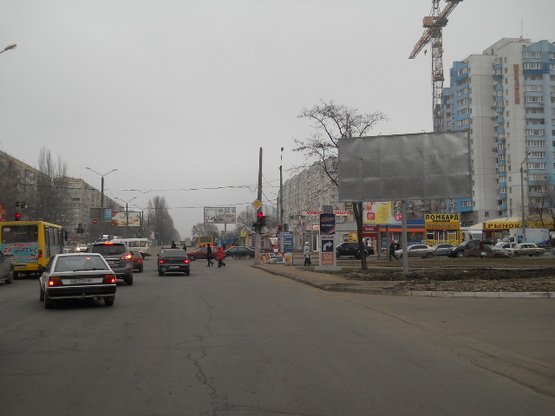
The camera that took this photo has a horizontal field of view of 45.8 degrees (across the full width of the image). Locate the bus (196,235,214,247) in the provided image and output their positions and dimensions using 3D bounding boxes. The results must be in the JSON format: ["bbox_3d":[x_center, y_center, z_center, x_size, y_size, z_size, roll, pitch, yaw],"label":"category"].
[{"bbox_3d":[-11.258,5.963,104.500,2.300,2.800,7.200,0,-4,-8],"label":"bus"}]

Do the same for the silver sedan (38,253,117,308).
[{"bbox_3d":[-5.498,1.915,17.836,1.690,1.400,4.350,1,-3,-22],"label":"silver sedan"}]

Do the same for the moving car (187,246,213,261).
[{"bbox_3d":[-7.132,4.636,66.300,3.950,1.420,1.600,0,-4,-7],"label":"moving car"}]

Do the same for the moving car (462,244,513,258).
[{"bbox_3d":[19.906,4.132,62.000,4.350,1.430,1.700,-3,-4,35],"label":"moving car"}]

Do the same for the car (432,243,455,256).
[{"bbox_3d":[18.588,4.688,72.500,4.500,1.460,1.750,0,-3,-9],"label":"car"}]

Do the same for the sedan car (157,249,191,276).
[{"bbox_3d":[-5.685,2.966,36.220,1.680,1.420,4.270,0,-3,-10],"label":"sedan car"}]

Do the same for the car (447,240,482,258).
[{"bbox_3d":[18.891,4.085,65.000,4.400,1.720,1.800,1,-3,-21],"label":"car"}]

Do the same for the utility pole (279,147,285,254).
[{"bbox_3d":[0.479,-0.359,63.000,0.330,11.000,0.330,0,-4,-8],"label":"utility pole"}]

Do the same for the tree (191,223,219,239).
[{"bbox_3d":[-15.551,6.220,140.000,6.000,6.100,6.000,0,-3,-9],"label":"tree"}]

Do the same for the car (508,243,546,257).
[{"bbox_3d":[26.711,4.500,70.500,4.150,1.440,1.620,0,-4,-7],"label":"car"}]

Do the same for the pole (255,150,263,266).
[{"bbox_3d":[-1.460,-0.153,54.500,0.420,9.500,0.420,2,-4,-8],"label":"pole"}]

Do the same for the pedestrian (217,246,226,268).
[{"bbox_3d":[-4.433,3.951,52.300,0.500,1.640,0.500,0,-4,-6],"label":"pedestrian"}]

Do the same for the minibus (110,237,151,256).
[{"bbox_3d":[-16.721,4.555,74.000,4.650,2.100,1.950,0,-4,-3],"label":"minibus"}]

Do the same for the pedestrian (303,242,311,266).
[{"bbox_3d":[2.105,3.227,45.800,0.550,1.680,0.420,-1,-4,9],"label":"pedestrian"}]

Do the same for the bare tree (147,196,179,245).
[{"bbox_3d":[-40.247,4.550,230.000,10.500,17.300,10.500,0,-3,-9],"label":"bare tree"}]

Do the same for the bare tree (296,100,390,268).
[{"bbox_3d":[3.643,-1.399,38.000,5.600,9.850,5.600,0,-3,0],"label":"bare tree"}]

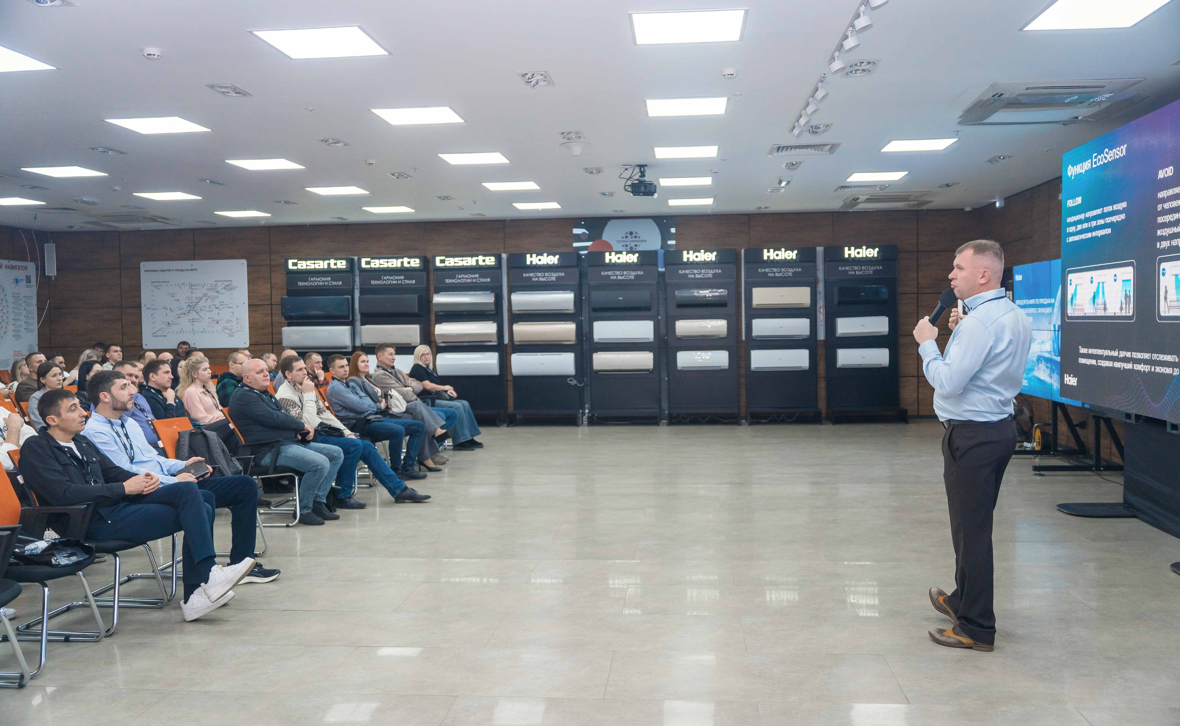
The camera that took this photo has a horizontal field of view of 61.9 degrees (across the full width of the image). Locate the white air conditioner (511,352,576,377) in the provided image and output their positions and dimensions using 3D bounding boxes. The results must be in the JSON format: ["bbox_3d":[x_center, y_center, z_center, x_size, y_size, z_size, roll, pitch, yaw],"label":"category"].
[{"bbox_3d":[-0.687,0.021,14.640,0.926,0.331,0.210,-1,2,5],"label":"white air conditioner"}]

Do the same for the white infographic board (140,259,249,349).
[{"bbox_3d":[-6.141,-0.902,15.262,1.727,1.359,0.030,-1,2,6],"label":"white infographic board"}]

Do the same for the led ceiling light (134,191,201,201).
[{"bbox_3d":[-5.027,-1.994,11.725,0.590,0.030,0.590,-1,2,6],"label":"led ceiling light"}]

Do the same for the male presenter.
[{"bbox_3d":[1.712,0.347,4.426,0.530,1.790,0.520,1,3,37],"label":"male presenter"}]

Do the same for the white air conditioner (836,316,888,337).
[{"bbox_3d":[3.756,-0.499,13.545,0.698,0.268,0.195,0,2,7],"label":"white air conditioner"}]

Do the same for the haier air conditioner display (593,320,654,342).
[{"bbox_3d":[0.480,-0.457,14.235,0.870,0.308,0.210,-1,2,6],"label":"haier air conditioner display"}]

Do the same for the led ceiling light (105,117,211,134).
[{"bbox_3d":[-3.267,-1.809,7.476,0.595,0.030,0.595,0,2,5],"label":"led ceiling light"}]

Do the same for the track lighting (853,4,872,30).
[{"bbox_3d":[1.311,-1.649,4.710,0.095,0.130,0.095,0,2,5],"label":"track lighting"}]

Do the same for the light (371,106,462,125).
[{"bbox_3d":[-1.301,-1.891,7.512,0.590,0.040,0.580,-1,2,6],"label":"light"}]

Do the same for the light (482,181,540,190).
[{"bbox_3d":[-0.897,-2.043,11.332,0.590,0.040,0.580,-1,2,6],"label":"light"}]

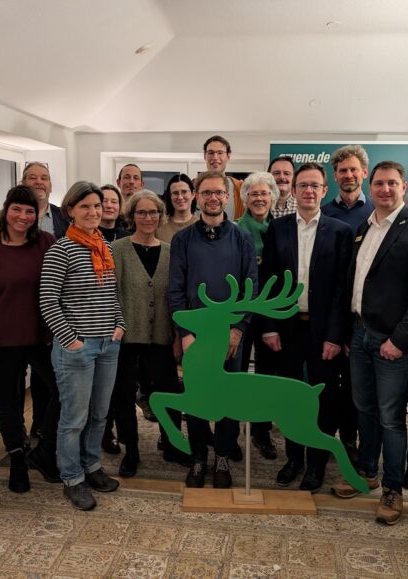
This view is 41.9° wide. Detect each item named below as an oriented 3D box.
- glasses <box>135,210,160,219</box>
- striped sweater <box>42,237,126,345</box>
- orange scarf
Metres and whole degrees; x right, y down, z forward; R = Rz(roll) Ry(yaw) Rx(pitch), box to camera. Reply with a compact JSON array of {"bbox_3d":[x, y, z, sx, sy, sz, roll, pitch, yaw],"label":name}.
[{"bbox_3d":[-0.323,-0.430,3.051,0.142,0.051,0.135,0,7,-5],"label":"glasses"},{"bbox_3d":[-0.643,0.005,2.823,0.460,0.575,0.310,-7,11,-44],"label":"striped sweater"},{"bbox_3d":[-0.596,-0.185,2.787,0.240,0.297,0.210,-3,7,-25],"label":"orange scarf"}]

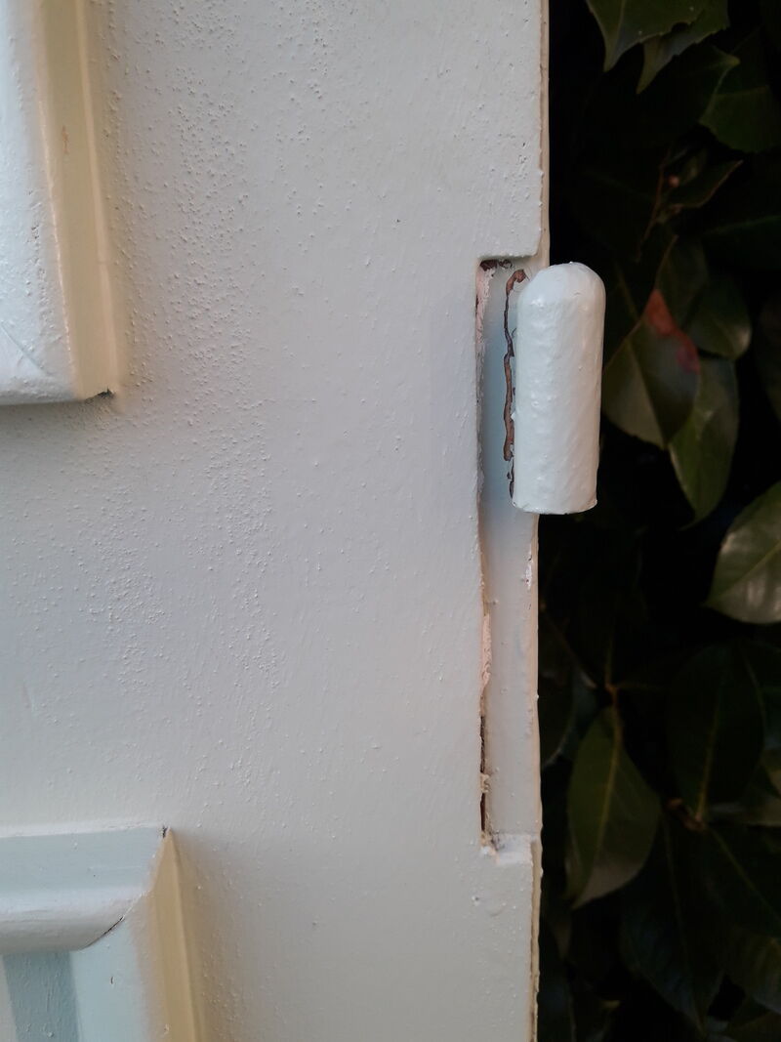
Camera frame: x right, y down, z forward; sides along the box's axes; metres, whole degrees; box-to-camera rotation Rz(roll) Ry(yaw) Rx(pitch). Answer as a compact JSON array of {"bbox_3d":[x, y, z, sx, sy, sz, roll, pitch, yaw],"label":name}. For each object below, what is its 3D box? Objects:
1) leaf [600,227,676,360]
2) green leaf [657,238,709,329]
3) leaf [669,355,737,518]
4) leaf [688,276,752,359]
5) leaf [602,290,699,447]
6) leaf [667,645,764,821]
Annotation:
[{"bbox_3d":[0.107,-0.098,0.370,0.036,0.060,0.020,-6,0,8],"label":"leaf"},{"bbox_3d":[0.126,-0.102,0.365,0.026,0.043,0.016,6,0,9],"label":"green leaf"},{"bbox_3d":[0.134,-0.037,0.360,0.033,0.074,0.016,5,0,9],"label":"leaf"},{"bbox_3d":[0.140,-0.088,0.360,0.030,0.042,0.020,-17,-5,4],"label":"leaf"},{"bbox_3d":[0.107,-0.063,0.350,0.042,0.068,0.024,-12,-3,10],"label":"leaf"},{"bbox_3d":[0.141,0.092,0.365,0.042,0.077,0.016,7,0,9],"label":"leaf"}]

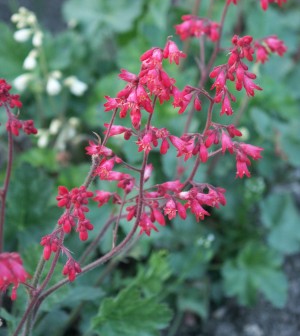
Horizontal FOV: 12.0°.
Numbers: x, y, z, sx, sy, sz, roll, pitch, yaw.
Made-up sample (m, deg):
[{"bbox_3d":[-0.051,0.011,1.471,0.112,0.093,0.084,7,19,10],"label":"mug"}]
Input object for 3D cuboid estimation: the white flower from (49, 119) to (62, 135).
[{"bbox_3d":[-0.060,-0.026,0.900,0.007,0.010,0.007,0,32,0],"label":"white flower"}]

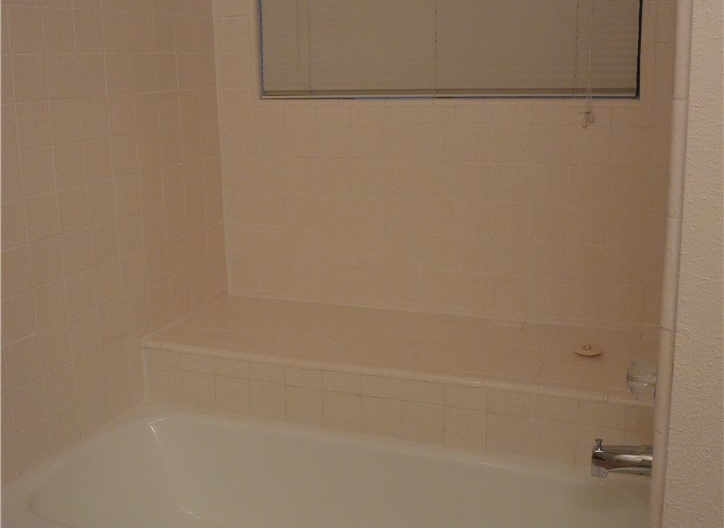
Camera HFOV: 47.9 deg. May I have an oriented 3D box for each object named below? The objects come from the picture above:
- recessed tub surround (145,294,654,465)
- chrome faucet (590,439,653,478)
[{"bbox_3d":[0.106,0.307,2.390,1.429,0.191,0.528,4,15,21],"label":"recessed tub surround"},{"bbox_3d":[0.509,0.379,1.575,0.123,0.079,0.059,4,15,21],"label":"chrome faucet"}]

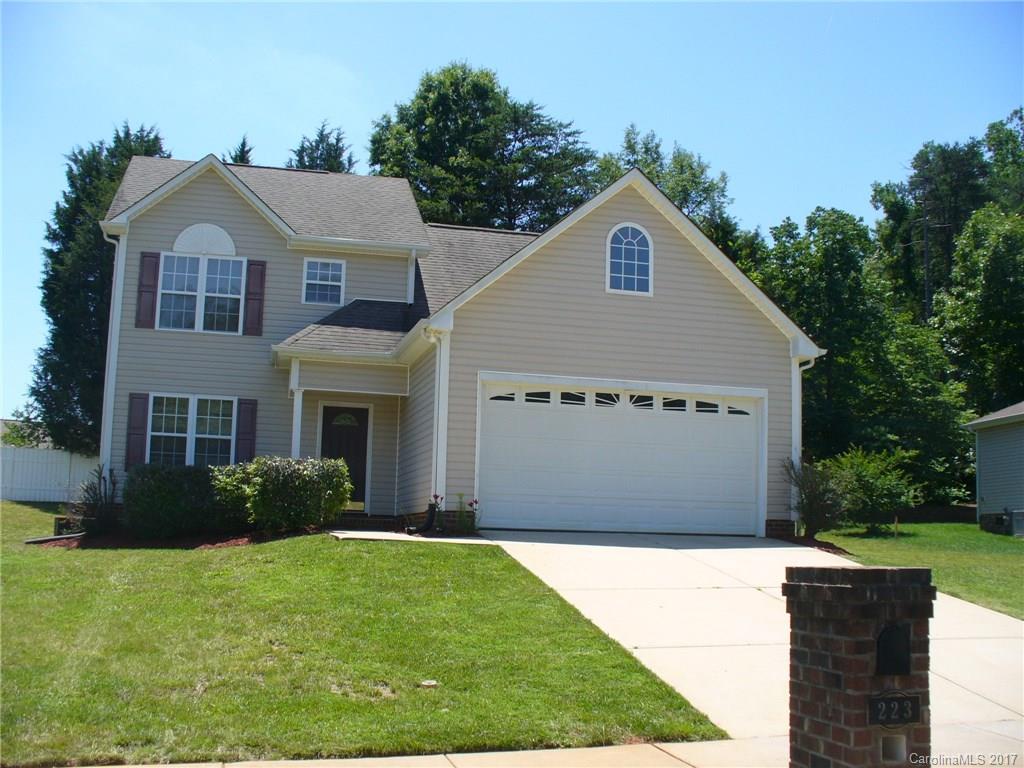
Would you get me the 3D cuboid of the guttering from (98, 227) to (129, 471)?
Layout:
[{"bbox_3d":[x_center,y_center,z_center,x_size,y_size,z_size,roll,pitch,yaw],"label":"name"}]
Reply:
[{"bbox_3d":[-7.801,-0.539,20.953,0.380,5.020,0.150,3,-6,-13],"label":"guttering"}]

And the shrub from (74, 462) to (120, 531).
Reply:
[{"bbox_3d":[-7.594,2.084,20.067,0.860,1.230,0.800,3,-6,-13],"label":"shrub"}]

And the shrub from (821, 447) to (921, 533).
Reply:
[{"bbox_3d":[6.931,2.035,21.203,1.950,1.630,1.900,3,-6,-13],"label":"shrub"}]

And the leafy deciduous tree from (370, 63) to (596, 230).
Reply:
[{"bbox_3d":[-1.173,-4.114,43.861,9.408,18.092,9.408,3,-8,-13],"label":"leafy deciduous tree"}]

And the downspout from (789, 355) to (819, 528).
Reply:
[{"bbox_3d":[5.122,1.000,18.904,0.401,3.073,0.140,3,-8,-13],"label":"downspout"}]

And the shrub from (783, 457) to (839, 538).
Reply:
[{"bbox_3d":[5.104,1.954,18.597,1.065,1.333,0.900,3,-8,-13],"label":"shrub"}]

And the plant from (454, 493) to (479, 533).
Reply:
[{"bbox_3d":[-0.705,1.992,16.954,0.379,0.615,0.360,3,-8,-13],"label":"plant"}]

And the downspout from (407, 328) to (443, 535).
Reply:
[{"bbox_3d":[-1.380,0.723,17.366,0.420,3.270,0.170,3,-6,-13],"label":"downspout"}]

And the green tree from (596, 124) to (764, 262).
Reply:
[{"bbox_3d":[6.290,-2.831,43.403,6.600,14.800,6.400,3,-6,-13],"label":"green tree"}]

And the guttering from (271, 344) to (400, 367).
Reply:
[{"bbox_3d":[-3.242,-0.564,20.284,2.320,0.150,0.150,3,-6,-13],"label":"guttering"}]

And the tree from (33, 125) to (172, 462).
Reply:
[{"bbox_3d":[-15.061,-2.781,41.162,5.300,14.500,5.200,3,-6,-13],"label":"tree"}]

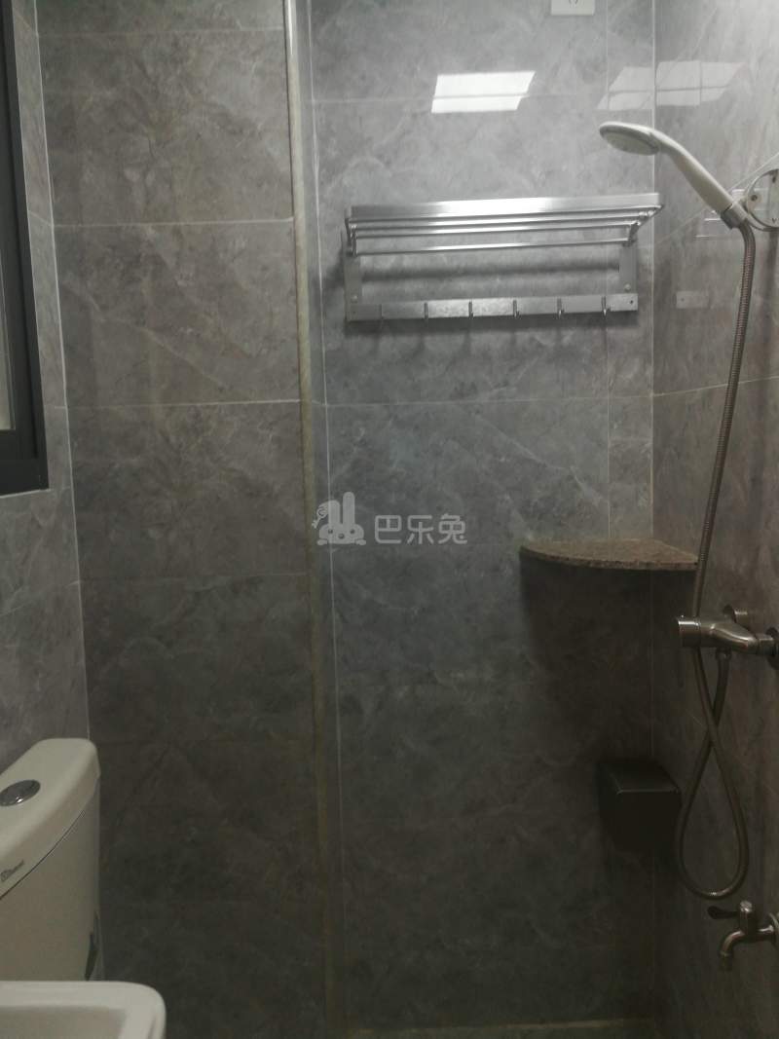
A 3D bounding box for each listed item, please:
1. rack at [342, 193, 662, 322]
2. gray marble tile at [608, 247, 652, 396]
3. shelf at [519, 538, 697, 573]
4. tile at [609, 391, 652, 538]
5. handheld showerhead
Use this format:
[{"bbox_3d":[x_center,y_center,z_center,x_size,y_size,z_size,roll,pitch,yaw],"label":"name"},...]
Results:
[{"bbox_3d":[0.207,-0.490,1.493,0.597,0.183,0.210,-2,6,0],"label":"rack"},{"bbox_3d":[0.498,-0.405,1.611,0.092,0.300,0.012,-2,6,0],"label":"gray marble tile"},{"bbox_3d":[0.418,0.070,1.525,0.278,0.019,0.260,-2,6,0],"label":"shelf"},{"bbox_3d":[0.507,-0.105,1.641,0.092,0.300,0.012,-2,6,0],"label":"tile"},{"bbox_3d":[0.387,-0.472,1.046,0.232,0.058,0.088,34,5,-3],"label":"handheld showerhead"}]

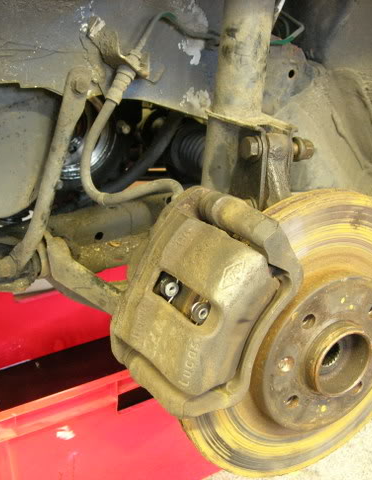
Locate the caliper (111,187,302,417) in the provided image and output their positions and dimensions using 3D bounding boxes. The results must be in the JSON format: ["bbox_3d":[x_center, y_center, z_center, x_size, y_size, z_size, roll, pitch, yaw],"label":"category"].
[{"bbox_3d":[0.011,0.047,0.551,0.083,0.162,0.118,22,5,-35],"label":"caliper"}]

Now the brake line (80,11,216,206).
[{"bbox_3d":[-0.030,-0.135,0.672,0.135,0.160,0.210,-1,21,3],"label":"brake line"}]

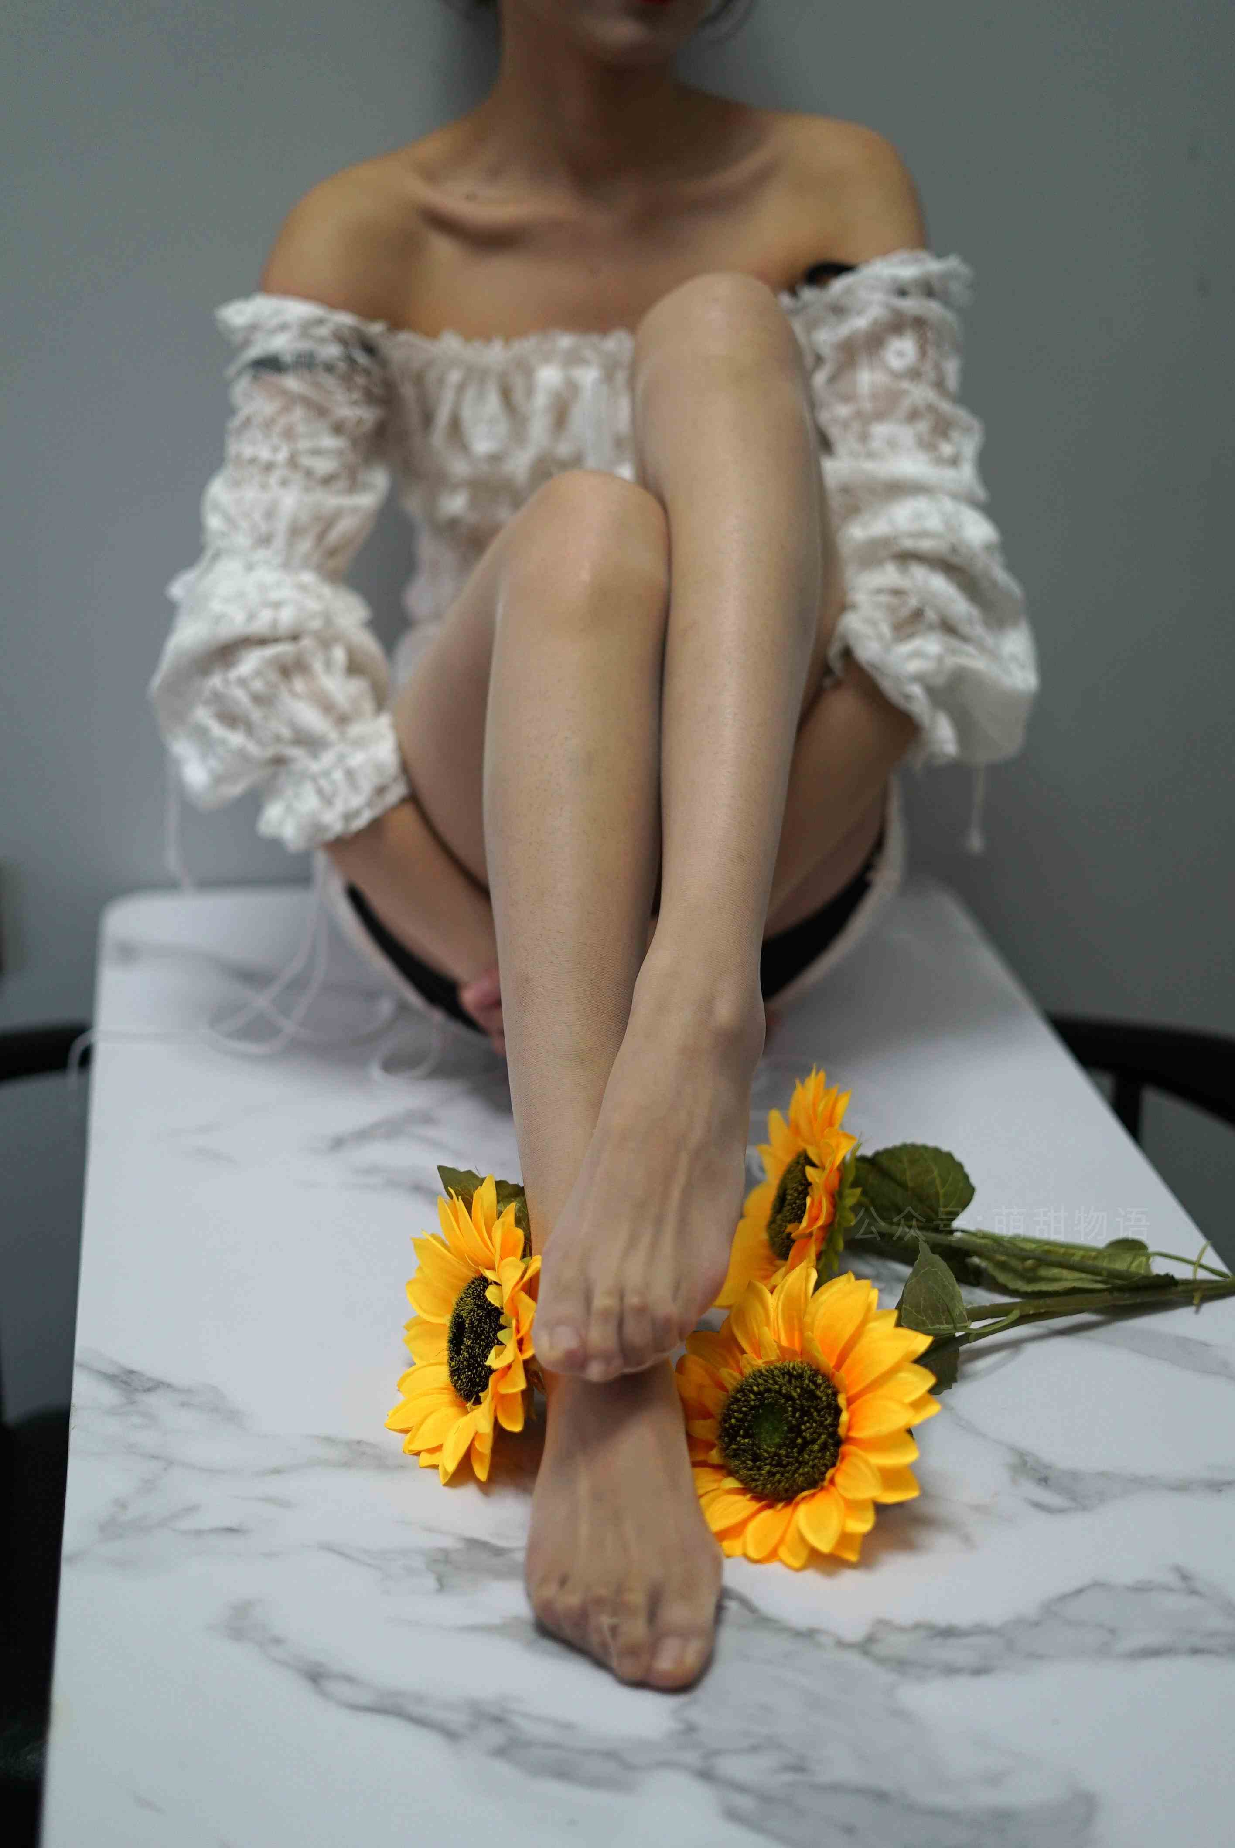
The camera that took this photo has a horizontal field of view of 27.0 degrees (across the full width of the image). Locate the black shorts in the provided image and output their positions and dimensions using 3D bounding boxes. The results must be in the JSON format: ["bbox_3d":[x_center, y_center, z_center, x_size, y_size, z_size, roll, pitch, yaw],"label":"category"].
[{"bbox_3d":[-0.004,-0.040,1.662,0.350,0.180,0.250,1,23,-3],"label":"black shorts"}]

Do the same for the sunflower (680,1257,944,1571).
[{"bbox_3d":[0.083,0.213,1.158,0.140,0.140,0.055,16,5,29],"label":"sunflower"}]

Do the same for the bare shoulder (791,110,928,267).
[{"bbox_3d":[0.141,-0.436,1.517,0.085,0.090,0.100,1,23,-3],"label":"bare shoulder"}]

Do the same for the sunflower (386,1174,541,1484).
[{"bbox_3d":[-0.063,0.188,1.188,0.055,0.140,0.140,4,17,-41],"label":"sunflower"}]

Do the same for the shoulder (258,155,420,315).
[{"bbox_3d":[-0.165,-0.404,1.506,0.095,0.095,0.100,1,23,-3],"label":"shoulder"}]

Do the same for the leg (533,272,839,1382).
[{"bbox_3d":[0.043,-0.085,1.271,0.135,0.425,0.460,4,23,4],"label":"leg"}]

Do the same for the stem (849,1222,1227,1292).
[{"bbox_3d":[0.225,0.176,1.350,0.215,0.025,0.025,7,22,-10],"label":"stem"}]

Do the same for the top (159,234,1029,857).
[{"bbox_3d":[-0.015,-0.232,1.550,0.530,0.360,0.270,1,23,-3],"label":"top"}]

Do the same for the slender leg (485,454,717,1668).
[{"bbox_3d":[-0.003,0.034,1.187,0.120,0.420,0.450,-2,23,-9],"label":"slender leg"}]

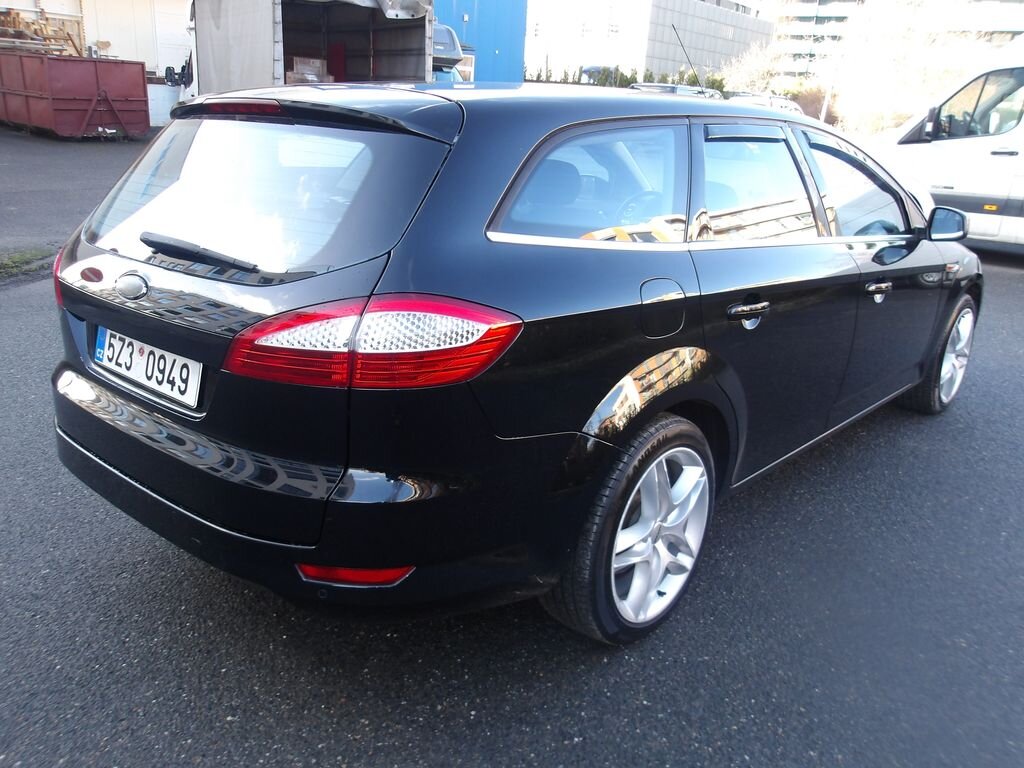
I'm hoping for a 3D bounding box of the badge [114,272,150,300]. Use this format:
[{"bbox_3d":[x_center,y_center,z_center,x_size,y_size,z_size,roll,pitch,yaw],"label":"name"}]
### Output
[{"bbox_3d":[-0.882,-0.225,1.847,0.150,0.066,0.020,16,-3,40],"label":"badge"}]

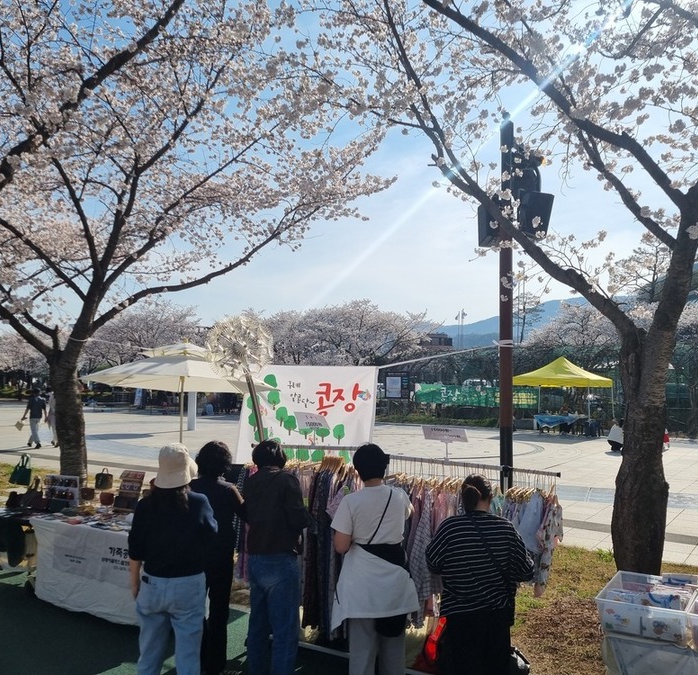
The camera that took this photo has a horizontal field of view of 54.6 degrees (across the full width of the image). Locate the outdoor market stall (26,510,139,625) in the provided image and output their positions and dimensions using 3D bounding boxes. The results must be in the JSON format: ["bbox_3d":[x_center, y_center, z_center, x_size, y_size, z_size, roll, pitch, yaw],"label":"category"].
[{"bbox_3d":[-1.851,1.950,5.787,1.750,0.760,0.730,-2,-4,31],"label":"outdoor market stall"}]

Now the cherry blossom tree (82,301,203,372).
[{"bbox_3d":[-14.640,1.210,48.000,8.300,7.300,7.600,0,-4,0],"label":"cherry blossom tree"}]

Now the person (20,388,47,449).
[{"bbox_3d":[-9.151,2.365,19.700,0.650,1.720,0.500,2,-4,-29],"label":"person"}]

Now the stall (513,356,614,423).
[{"bbox_3d":[8.000,2.148,25.450,3.000,2.900,3.000,-3,-5,37],"label":"stall"}]

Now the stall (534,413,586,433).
[{"bbox_3d":[7.730,3.160,24.530,1.800,0.760,0.700,-3,-5,37],"label":"stall"}]

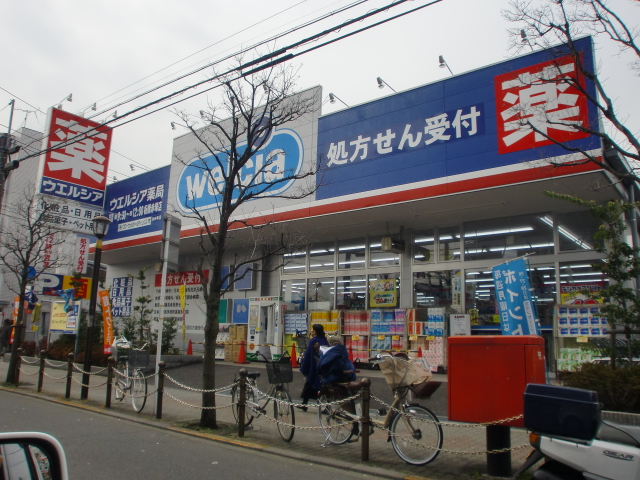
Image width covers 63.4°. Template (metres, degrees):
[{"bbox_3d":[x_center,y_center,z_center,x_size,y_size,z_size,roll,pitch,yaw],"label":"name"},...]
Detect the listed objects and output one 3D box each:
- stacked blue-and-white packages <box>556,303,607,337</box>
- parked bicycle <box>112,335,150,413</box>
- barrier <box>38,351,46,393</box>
[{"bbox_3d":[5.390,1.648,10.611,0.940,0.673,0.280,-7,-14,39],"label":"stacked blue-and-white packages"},{"bbox_3d":[-3.406,2.401,9.251,0.500,1.170,1.740,8,-13,-34],"label":"parked bicycle"},{"bbox_3d":[-6.123,2.895,11.434,0.110,0.890,0.110,-8,-14,41],"label":"barrier"}]

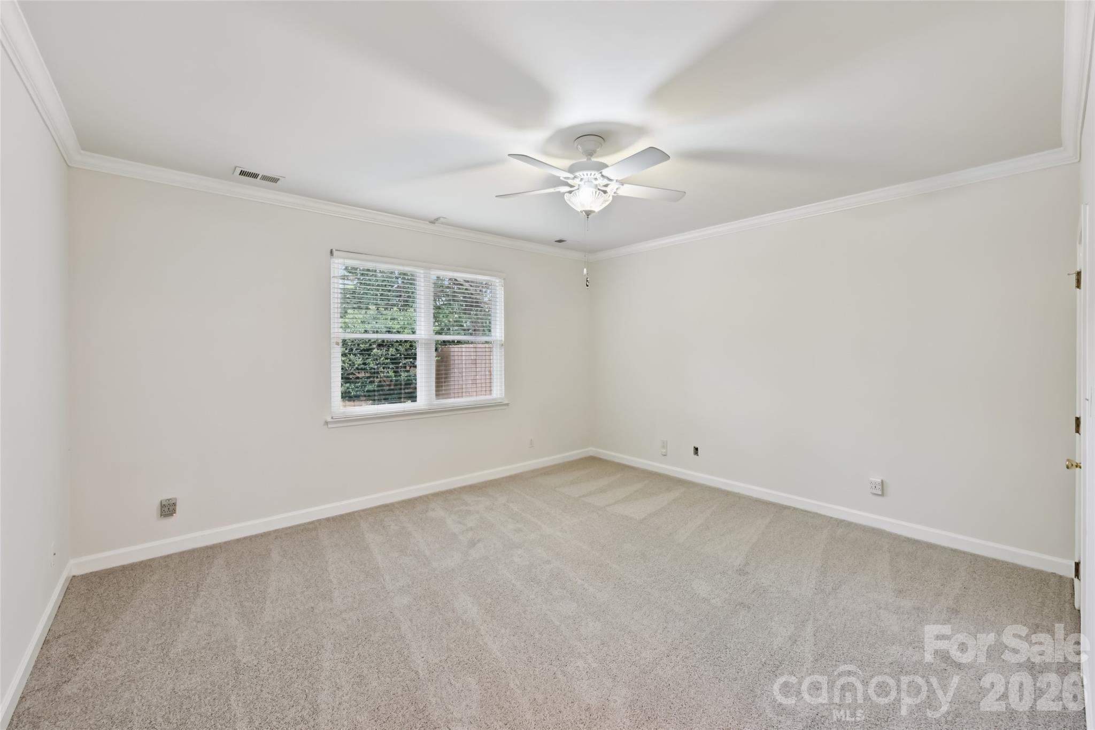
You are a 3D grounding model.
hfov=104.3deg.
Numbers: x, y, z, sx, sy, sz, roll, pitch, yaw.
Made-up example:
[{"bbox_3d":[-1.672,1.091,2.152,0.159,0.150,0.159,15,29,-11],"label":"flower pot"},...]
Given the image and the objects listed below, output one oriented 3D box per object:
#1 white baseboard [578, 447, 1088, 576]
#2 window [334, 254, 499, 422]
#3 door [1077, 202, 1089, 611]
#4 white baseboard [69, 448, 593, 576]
[{"bbox_3d":[1.976,1.250,4.319,0.018,0.112,4.210,-2,3,-41],"label":"white baseboard"},{"bbox_3d":[-1.208,-0.296,4.358,1.840,1.480,0.100,-2,3,-41],"label":"window"},{"bbox_3d":[2.713,0.340,2.152,0.800,2.080,0.050,-2,3,-41],"label":"door"},{"bbox_3d":[-1.237,1.255,4.338,4.850,0.112,0.018,-2,3,-41],"label":"white baseboard"}]

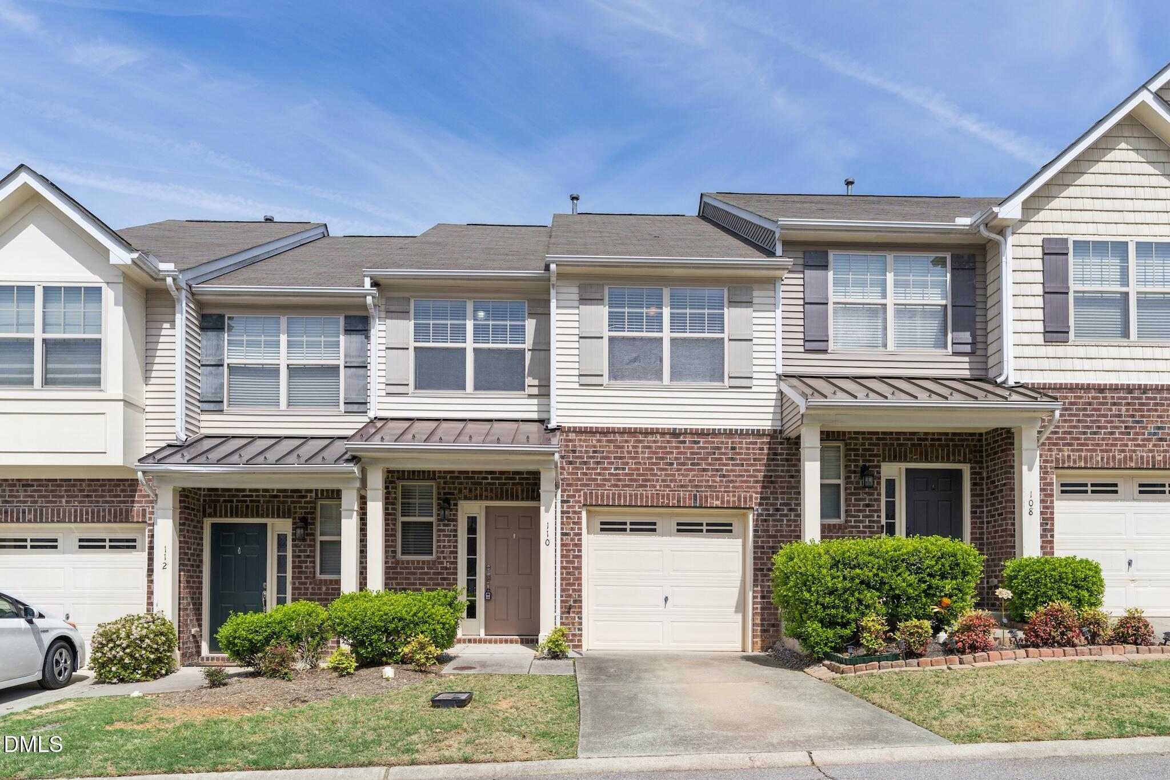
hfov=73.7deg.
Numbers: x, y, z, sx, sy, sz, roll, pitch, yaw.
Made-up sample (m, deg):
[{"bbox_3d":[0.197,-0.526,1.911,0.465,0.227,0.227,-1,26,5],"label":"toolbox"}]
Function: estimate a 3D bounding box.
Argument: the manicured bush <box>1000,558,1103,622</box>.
[{"bbox_3d":[5.929,2.536,9.900,1.250,0.820,1.050,0,-1,-1],"label":"manicured bush"}]

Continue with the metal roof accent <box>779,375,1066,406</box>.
[{"bbox_3d":[4.700,0.000,11.200,3.420,0.450,1.400,0,-1,-1],"label":"metal roof accent"}]

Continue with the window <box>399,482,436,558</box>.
[{"bbox_3d":[-2.585,2.008,12.020,0.580,1.180,0.100,0,-1,-1],"label":"window"}]

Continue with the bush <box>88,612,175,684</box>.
[{"bbox_3d":[-5.892,3.279,10.160,1.150,0.870,1.020,0,-1,-2],"label":"bush"}]

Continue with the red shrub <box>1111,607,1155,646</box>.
[{"bbox_3d":[6.746,2.886,9.611,0.540,0.440,0.510,0,-1,-2],"label":"red shrub"}]

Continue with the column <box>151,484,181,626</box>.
[{"bbox_3d":[-5.775,2.620,10.797,0.240,2.572,0.240,0,-1,-2],"label":"column"}]

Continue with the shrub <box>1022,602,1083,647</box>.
[{"bbox_3d":[5.763,2.891,9.595,0.740,0.560,0.650,0,-1,-1],"label":"shrub"}]

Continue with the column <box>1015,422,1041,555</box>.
[{"bbox_3d":[6.176,1.795,10.908,0.230,2.600,0.230,0,-1,-1],"label":"column"}]

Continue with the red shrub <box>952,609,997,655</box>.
[{"bbox_3d":[4.239,2.641,8.500,0.480,0.470,0.460,0,-1,-1],"label":"red shrub"}]

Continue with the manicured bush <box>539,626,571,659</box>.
[{"bbox_3d":[-0.424,3.517,10.976,0.450,0.440,0.430,0,-1,-2],"label":"manicured bush"}]

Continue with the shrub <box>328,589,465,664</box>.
[{"bbox_3d":[-2.468,3.091,10.200,1.740,0.930,1.100,0,-1,-1],"label":"shrub"}]

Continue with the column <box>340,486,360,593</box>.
[{"bbox_3d":[-3.308,2.671,11.070,0.230,2.570,0.230,0,-1,-1],"label":"column"}]

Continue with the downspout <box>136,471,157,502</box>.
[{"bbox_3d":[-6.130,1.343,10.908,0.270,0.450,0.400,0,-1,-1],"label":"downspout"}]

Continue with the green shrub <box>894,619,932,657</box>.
[{"bbox_3d":[3.623,2.728,8.600,0.410,0.400,0.400,0,-1,-1],"label":"green shrub"}]

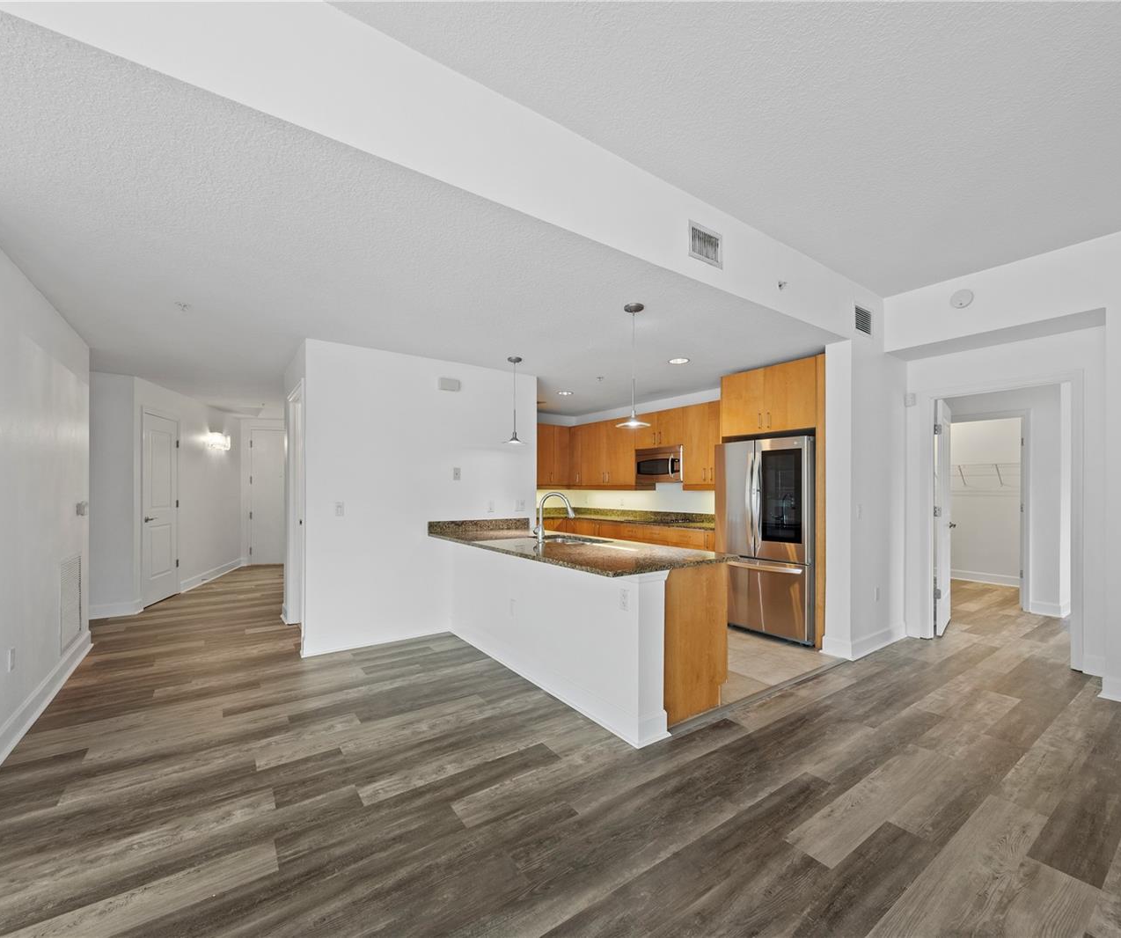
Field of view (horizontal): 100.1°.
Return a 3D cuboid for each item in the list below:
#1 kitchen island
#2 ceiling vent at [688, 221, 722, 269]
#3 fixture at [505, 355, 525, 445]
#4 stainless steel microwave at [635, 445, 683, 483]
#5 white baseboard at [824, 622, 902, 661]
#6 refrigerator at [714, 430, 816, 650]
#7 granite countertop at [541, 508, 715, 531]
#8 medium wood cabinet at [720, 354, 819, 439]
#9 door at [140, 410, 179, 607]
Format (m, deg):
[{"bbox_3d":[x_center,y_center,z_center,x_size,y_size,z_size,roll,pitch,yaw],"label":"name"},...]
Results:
[{"bbox_3d":[-0.043,0.973,3.516,1.043,0.972,2.428,1,-1,-36],"label":"kitchen island"},{"bbox_3d":[0.787,-1.212,2.561,0.287,0.196,0.030,1,-1,-36],"label":"ceiling vent"},{"bbox_3d":[-0.405,-0.609,4.192,0.210,0.790,0.210,0,-1,0],"label":"fixture"},{"bbox_3d":[1.323,-0.041,5.656,0.403,0.422,0.756,1,-1,-36],"label":"stainless steel microwave"},{"bbox_3d":[2.569,1.409,3.945,1.008,0.136,0.232,1,-1,-36],"label":"white baseboard"},{"bbox_3d":[2.030,0.614,4.414,0.736,1.763,0.897,1,-1,-36],"label":"refrigerator"},{"bbox_3d":[0.705,0.601,5.932,1.088,0.141,3.114,1,-1,-36],"label":"granite countertop"},{"bbox_3d":[2.087,-0.628,4.412,0.605,0.630,0.927,1,-1,-36],"label":"medium wood cabinet"},{"bbox_3d":[-4.687,0.457,5.484,0.060,2.150,0.760,0,-1,-15],"label":"door"}]

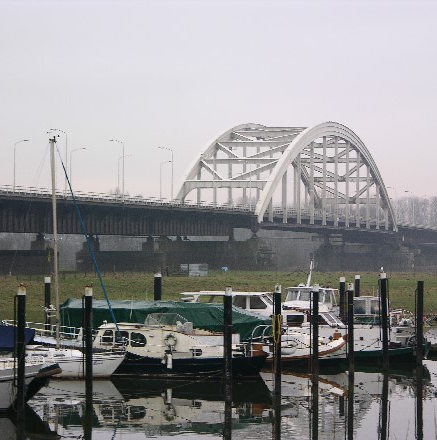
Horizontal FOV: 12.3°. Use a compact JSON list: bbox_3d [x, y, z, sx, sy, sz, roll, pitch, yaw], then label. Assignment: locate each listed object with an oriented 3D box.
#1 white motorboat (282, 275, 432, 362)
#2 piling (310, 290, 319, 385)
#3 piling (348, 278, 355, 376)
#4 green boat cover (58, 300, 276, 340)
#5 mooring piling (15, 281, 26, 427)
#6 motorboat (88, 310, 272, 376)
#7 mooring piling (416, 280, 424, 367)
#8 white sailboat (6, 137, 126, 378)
[{"bbox_3d":[6.750,4.970,102.300,8.300,4.300,3.000,0,-1,23],"label":"white motorboat"},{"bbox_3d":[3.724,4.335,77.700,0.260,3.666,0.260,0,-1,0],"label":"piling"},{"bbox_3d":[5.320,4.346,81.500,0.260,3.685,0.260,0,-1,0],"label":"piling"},{"bbox_3d":[-2.500,4.700,96.000,9.500,2.000,2.600,0,-1,23],"label":"green boat cover"},{"bbox_3d":[-6.020,4.150,62.000,0.270,4.250,0.270,0,-1,23],"label":"mooring piling"},{"bbox_3d":[-2.170,4.926,81.200,7.600,2.550,2.700,-1,-1,24],"label":"motorboat"},{"bbox_3d":[9.630,4.940,97.500,0.280,4.000,0.280,0,-1,23],"label":"mooring piling"},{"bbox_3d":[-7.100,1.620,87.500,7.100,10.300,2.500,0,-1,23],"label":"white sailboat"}]

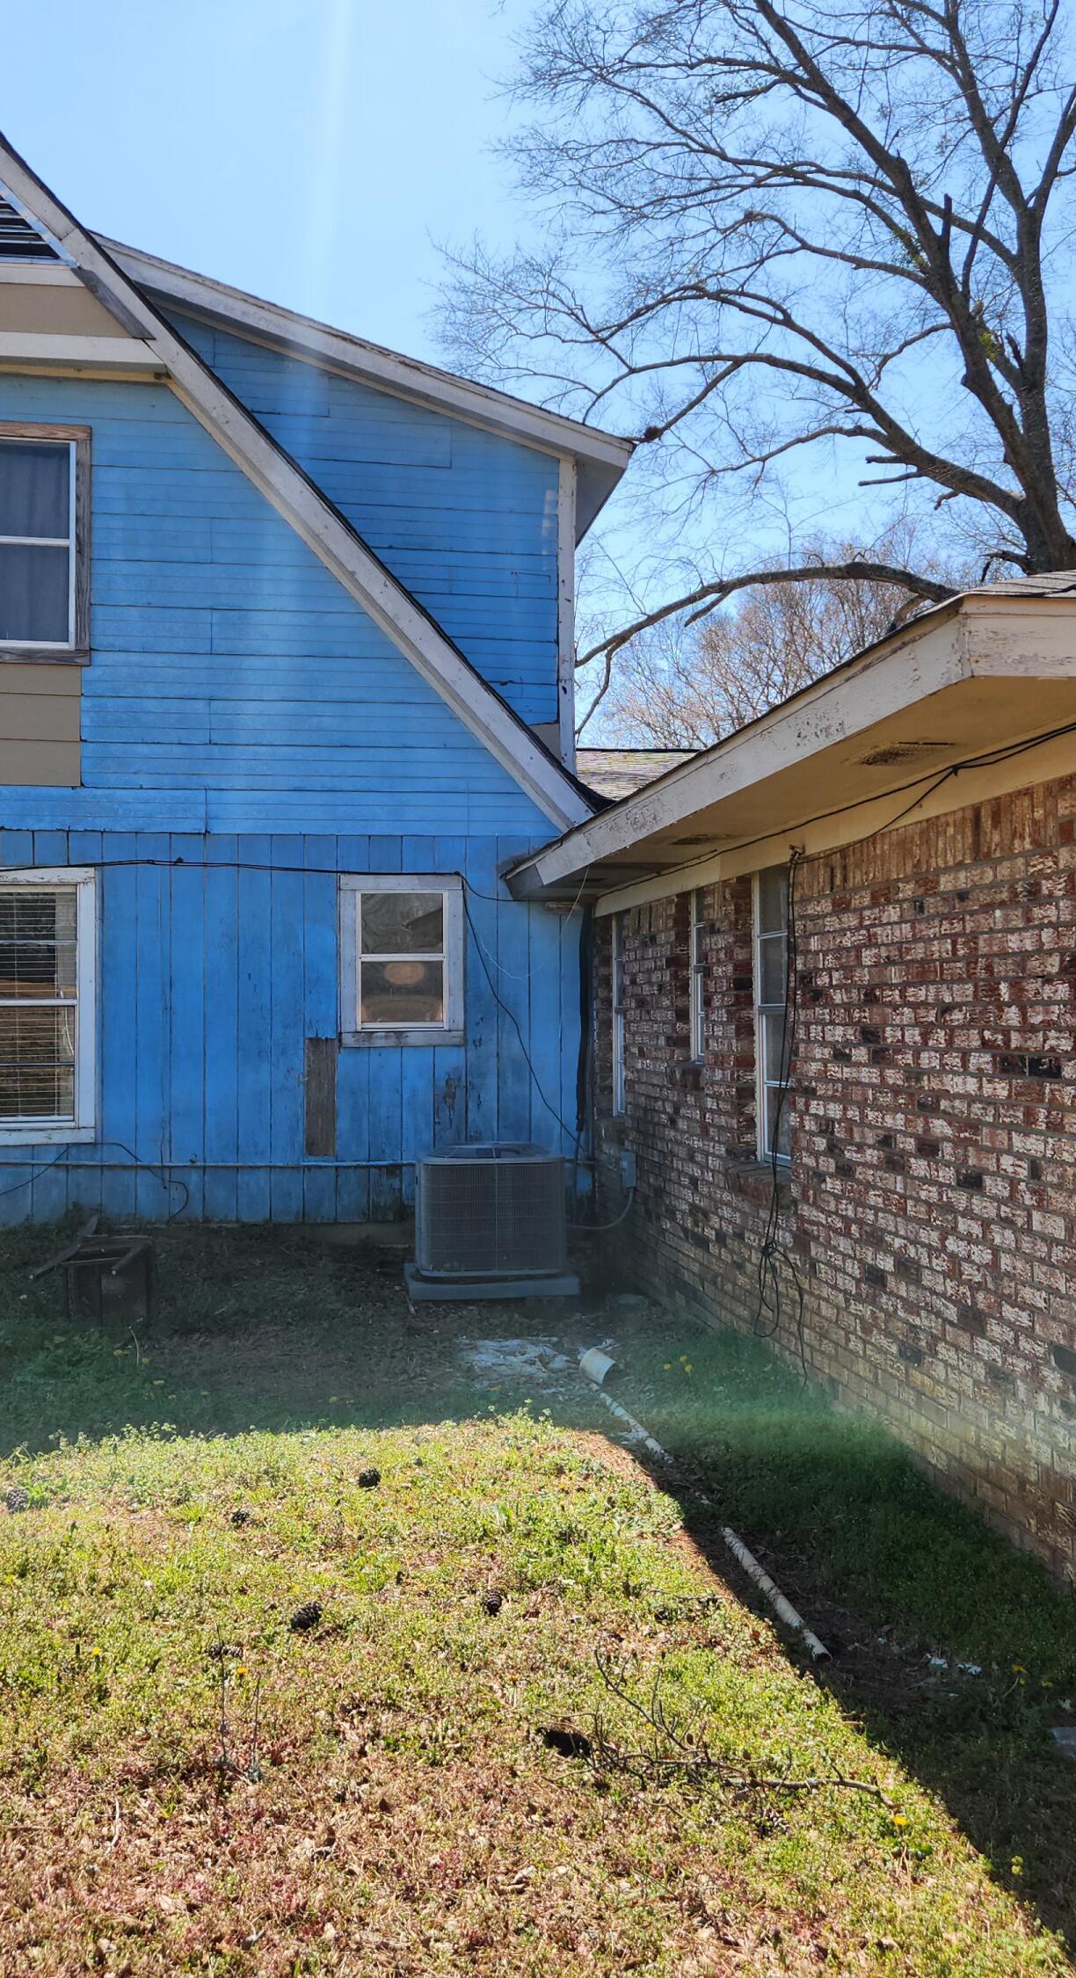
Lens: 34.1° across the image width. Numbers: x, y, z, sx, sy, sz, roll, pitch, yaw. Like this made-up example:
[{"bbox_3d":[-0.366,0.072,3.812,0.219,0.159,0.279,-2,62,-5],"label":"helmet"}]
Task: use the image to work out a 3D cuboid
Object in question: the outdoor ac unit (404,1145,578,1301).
[{"bbox_3d":[-0.241,1.234,9.530,0.840,0.750,0.840,0,-1,-12],"label":"outdoor ac unit"}]

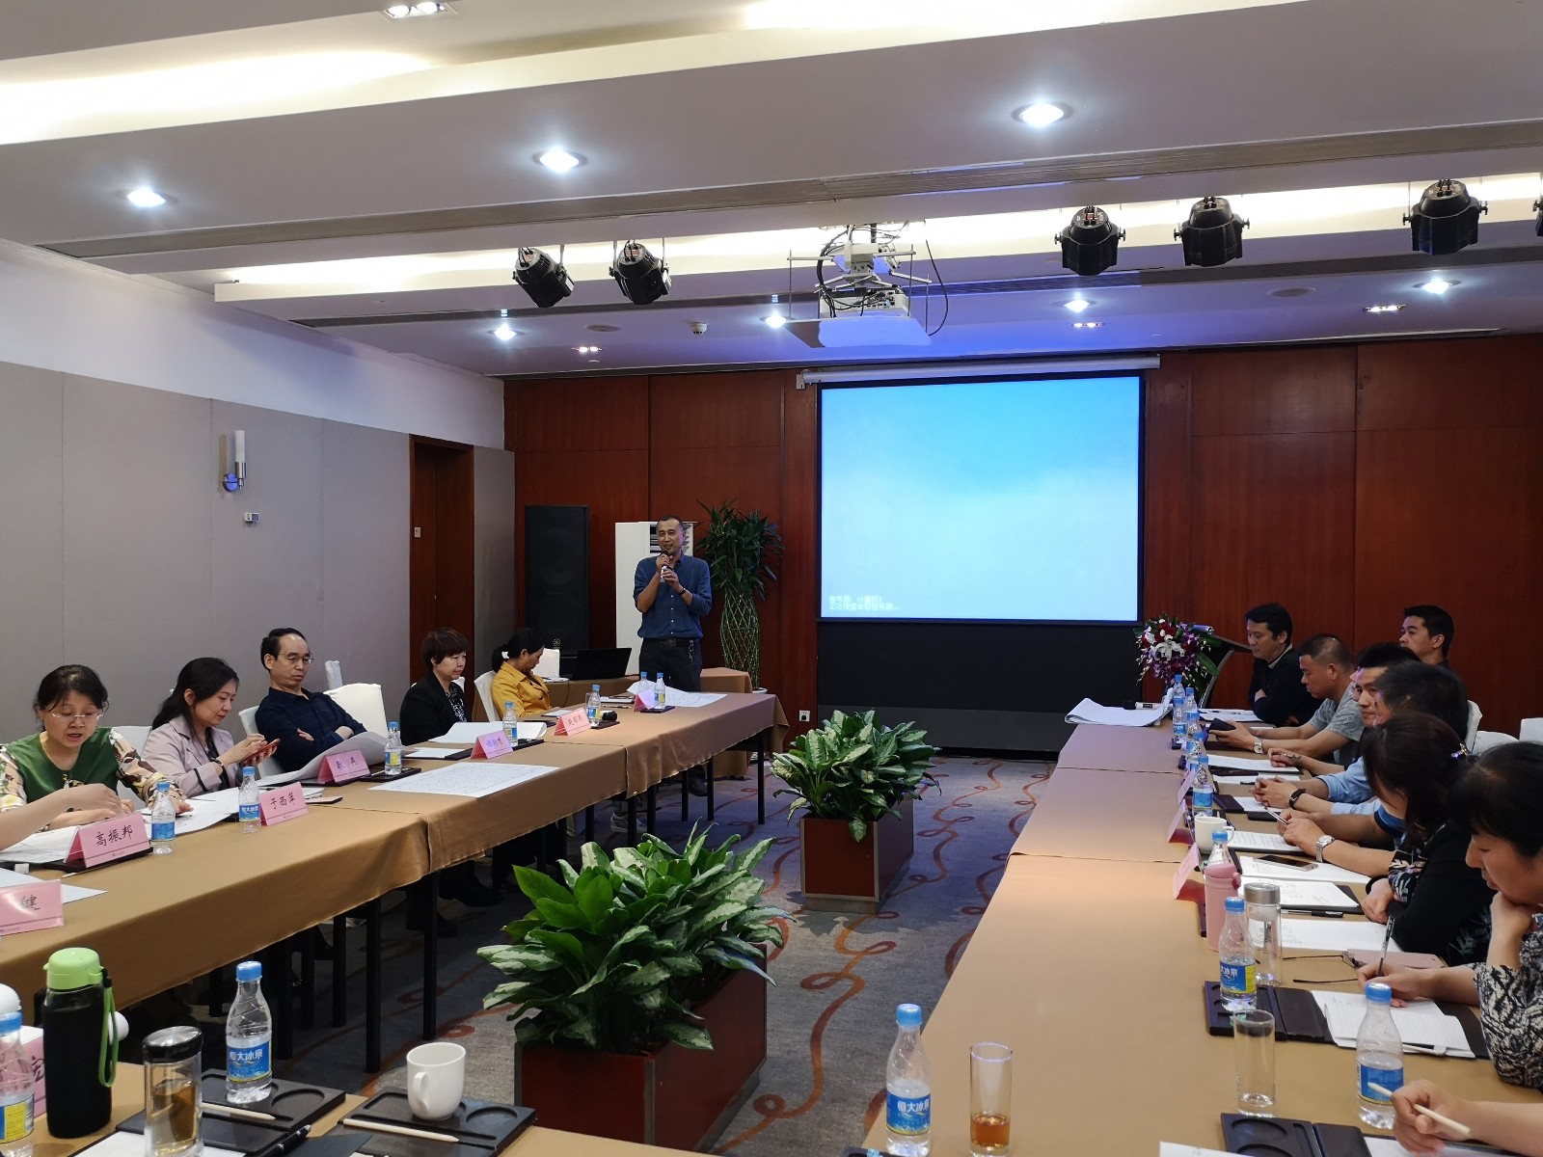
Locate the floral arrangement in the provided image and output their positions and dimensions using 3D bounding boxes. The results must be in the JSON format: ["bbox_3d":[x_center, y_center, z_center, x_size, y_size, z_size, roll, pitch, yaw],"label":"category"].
[{"bbox_3d":[2.419,0.444,7.200,0.500,0.460,0.400,1,1,30],"label":"floral arrangement"}]

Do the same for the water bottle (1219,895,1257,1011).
[{"bbox_3d":[0.793,0.635,2.043,0.058,0.183,0.058,1,1,18],"label":"water bottle"}]

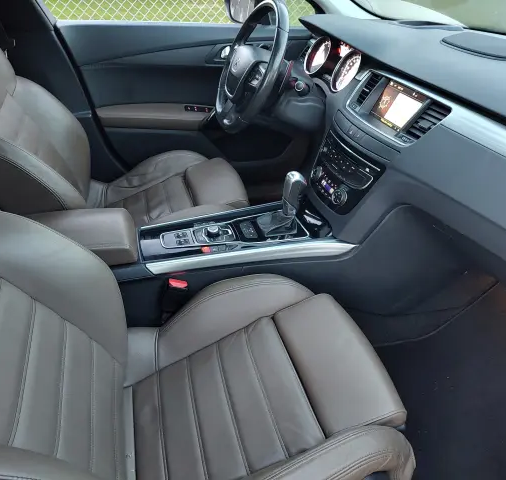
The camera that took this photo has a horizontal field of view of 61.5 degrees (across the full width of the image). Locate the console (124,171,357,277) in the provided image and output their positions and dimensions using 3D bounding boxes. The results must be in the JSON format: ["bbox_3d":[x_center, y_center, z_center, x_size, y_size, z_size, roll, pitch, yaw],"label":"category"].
[{"bbox_3d":[-0.039,-0.067,0.969,0.485,0.160,0.220,-9,37,-14],"label":"console"}]

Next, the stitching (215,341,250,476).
[{"bbox_3d":[-0.038,0.271,0.715,0.013,0.014,0.252,-24,39,-3],"label":"stitching"}]

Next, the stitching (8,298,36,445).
[{"bbox_3d":[-0.348,0.184,0.650,0.012,0.014,0.277,-30,38,4],"label":"stitching"}]

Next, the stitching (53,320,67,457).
[{"bbox_3d":[-0.317,0.232,0.706,0.012,0.014,0.268,-30,38,4],"label":"stitching"}]

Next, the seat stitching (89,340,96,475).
[{"bbox_3d":[-0.285,0.280,0.759,0.012,0.014,0.276,-30,38,4],"label":"seat stitching"}]

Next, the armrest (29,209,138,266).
[{"bbox_3d":[-0.401,-0.001,0.891,0.300,0.056,0.165,-6,36,-16],"label":"armrest"}]

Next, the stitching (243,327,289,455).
[{"bbox_3d":[0.017,0.243,0.715,0.013,0.014,0.255,-24,39,-3],"label":"stitching"}]

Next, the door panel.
[{"bbox_3d":[-0.154,-0.446,1.566,0.920,0.640,0.120,-7,36,-15],"label":"door panel"}]

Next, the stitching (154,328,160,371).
[{"bbox_3d":[-0.212,0.241,0.934,0.012,0.012,0.090,0,61,-10],"label":"stitching"}]

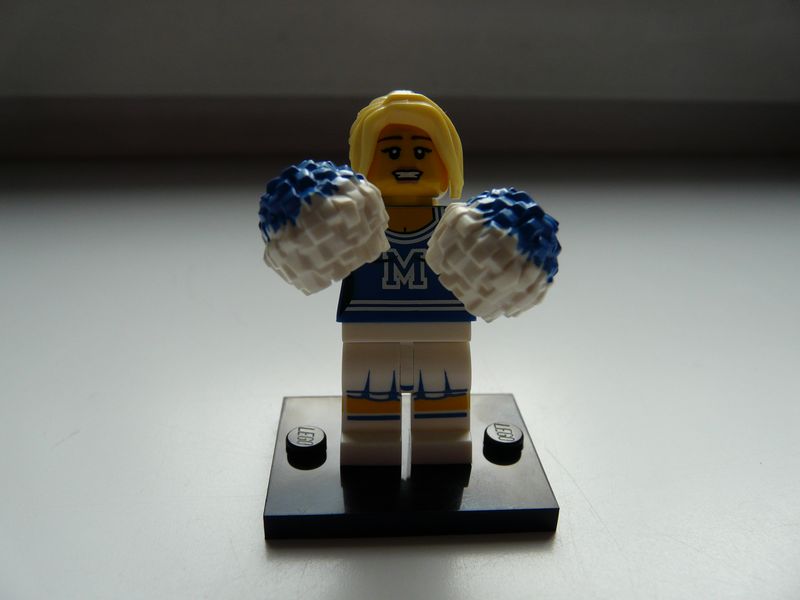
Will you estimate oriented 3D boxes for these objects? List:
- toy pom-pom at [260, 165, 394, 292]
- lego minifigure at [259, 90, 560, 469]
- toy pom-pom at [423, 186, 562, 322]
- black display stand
[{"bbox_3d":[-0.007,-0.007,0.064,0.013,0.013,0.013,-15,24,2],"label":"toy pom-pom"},{"bbox_3d":[0.000,-0.002,0.074,0.030,0.041,0.027,0,23,-4],"label":"lego minifigure"},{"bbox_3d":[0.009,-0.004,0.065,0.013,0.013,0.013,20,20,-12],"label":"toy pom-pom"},{"bbox_3d":[0.001,0.019,0.080,0.032,0.005,0.024,0,23,-4],"label":"black display stand"}]

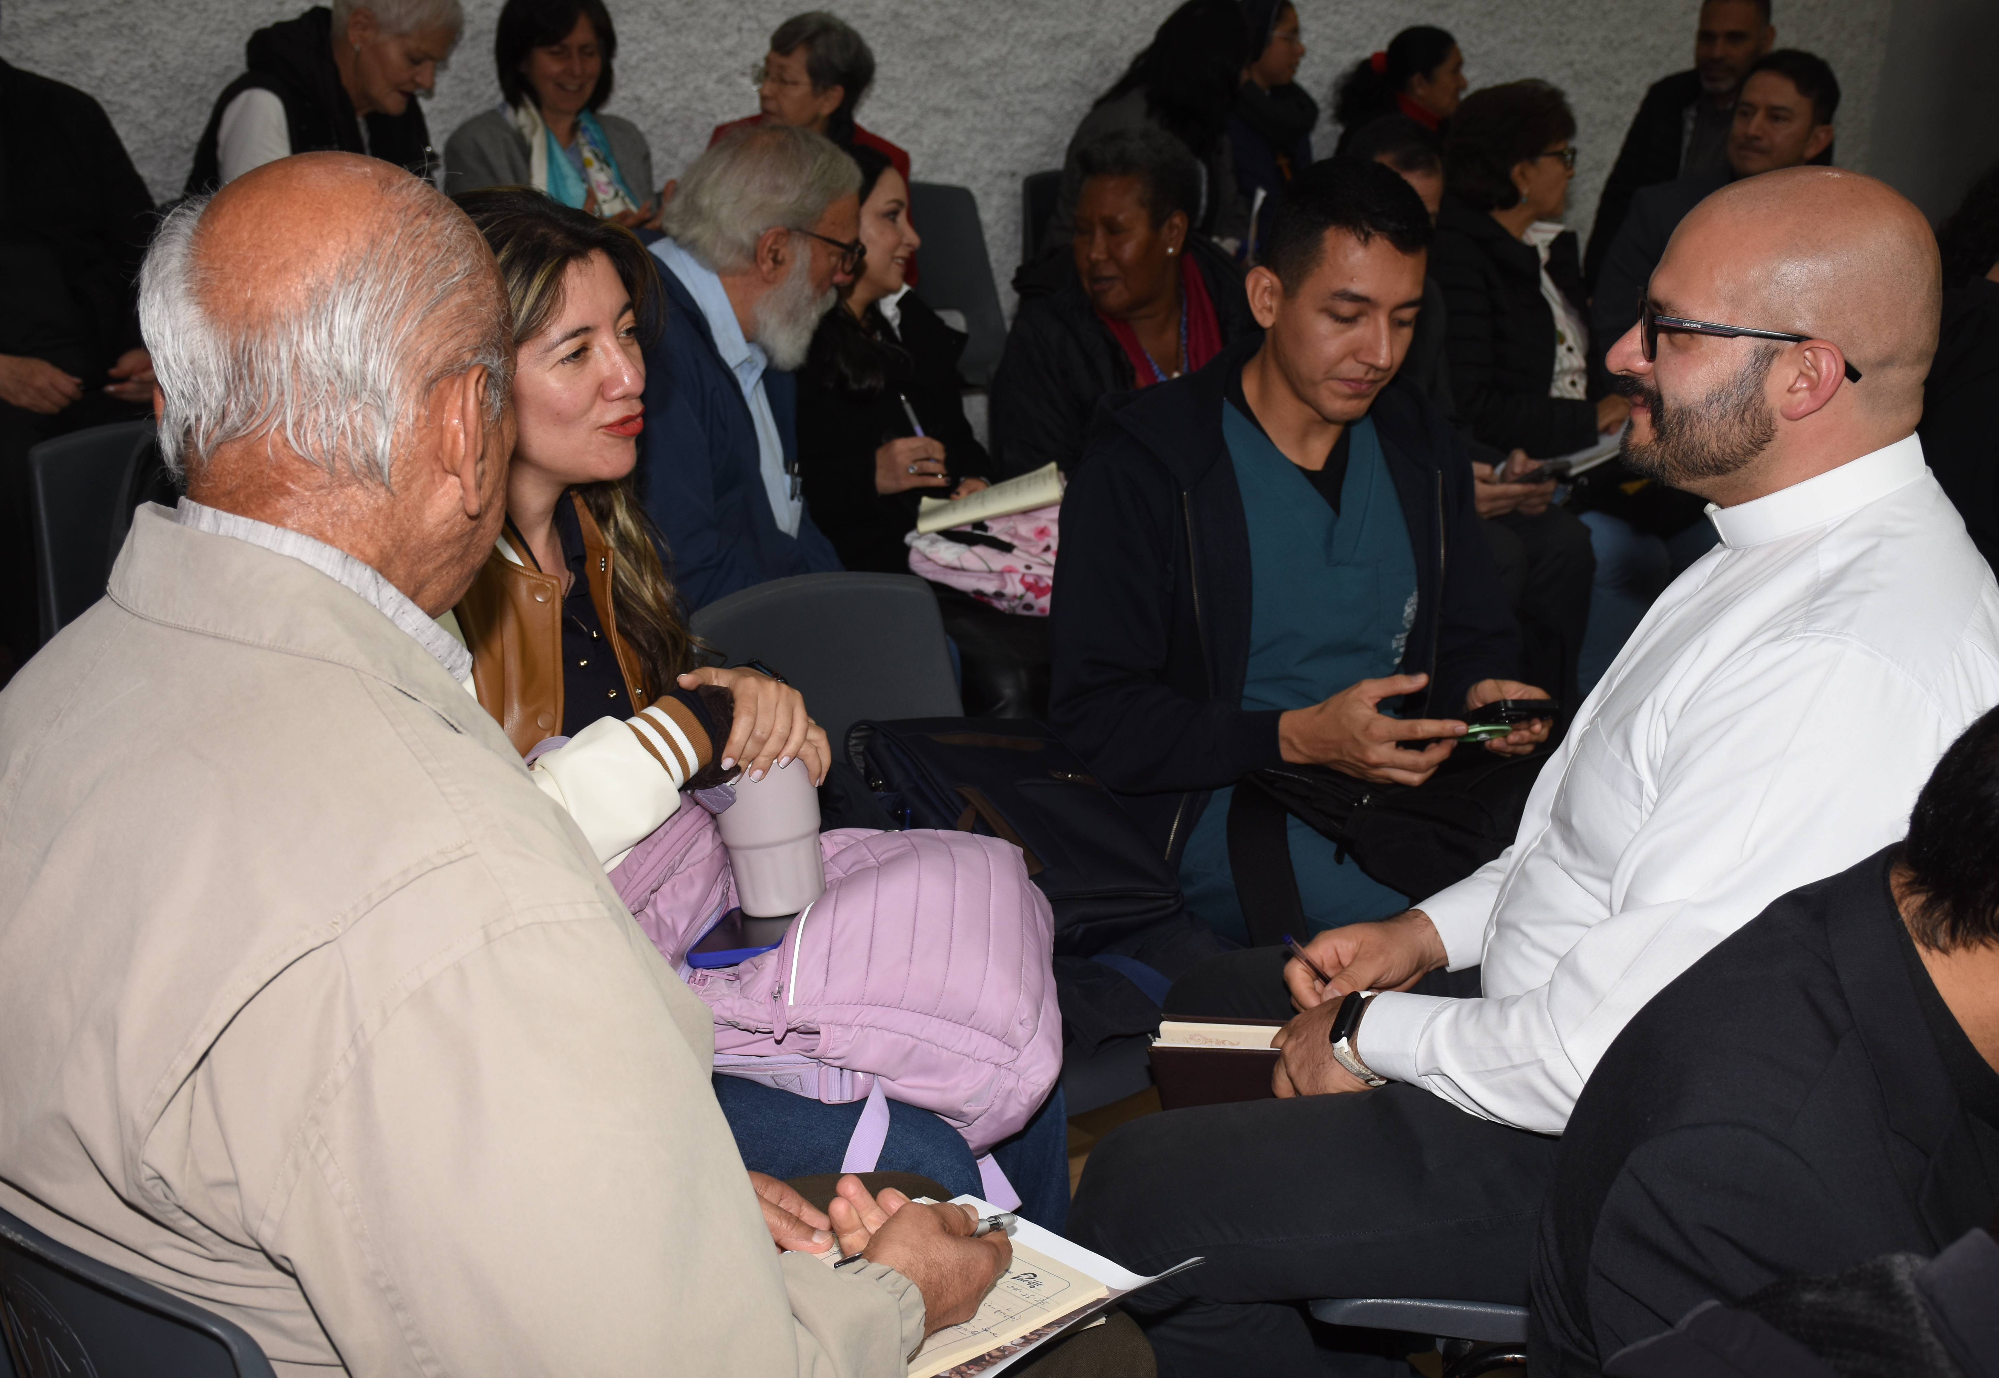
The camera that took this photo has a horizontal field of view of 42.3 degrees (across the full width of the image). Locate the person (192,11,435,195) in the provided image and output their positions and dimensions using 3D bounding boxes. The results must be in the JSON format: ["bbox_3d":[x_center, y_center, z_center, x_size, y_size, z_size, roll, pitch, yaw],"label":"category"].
[{"bbox_3d":[-1.069,-0.541,4.555,0.750,1.290,0.500,15,22,38],"label":"person"}]

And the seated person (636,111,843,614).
[{"bbox_3d":[-0.150,0.001,2.948,0.740,1.260,0.540,6,18,14],"label":"seated person"}]

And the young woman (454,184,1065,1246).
[{"bbox_3d":[-0.275,0.223,2.201,0.710,1.280,0.500,16,23,40],"label":"young woman"}]

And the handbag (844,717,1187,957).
[{"bbox_3d":[0.007,0.157,2.500,0.220,0.120,0.310,-3,39,-39],"label":"handbag"}]

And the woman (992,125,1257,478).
[{"bbox_3d":[0.187,-0.114,3.402,0.520,1.220,0.740,1,17,0],"label":"woman"}]

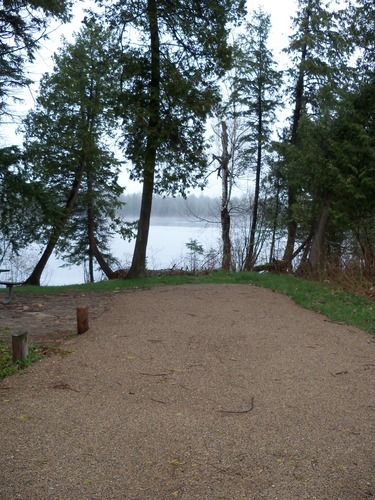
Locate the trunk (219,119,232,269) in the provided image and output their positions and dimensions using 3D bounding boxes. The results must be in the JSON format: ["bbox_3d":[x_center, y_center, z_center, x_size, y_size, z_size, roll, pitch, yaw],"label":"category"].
[{"bbox_3d":[1.120,-1.596,14.892,0.360,4.450,0.340,0,4,0],"label":"trunk"}]

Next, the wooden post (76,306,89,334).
[{"bbox_3d":[-1.439,0.962,6.997,0.155,0.360,0.155,0,4,0],"label":"wooden post"}]

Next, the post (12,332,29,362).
[{"bbox_3d":[-1.826,1.060,5.590,0.170,0.330,0.170,0,4,0],"label":"post"}]

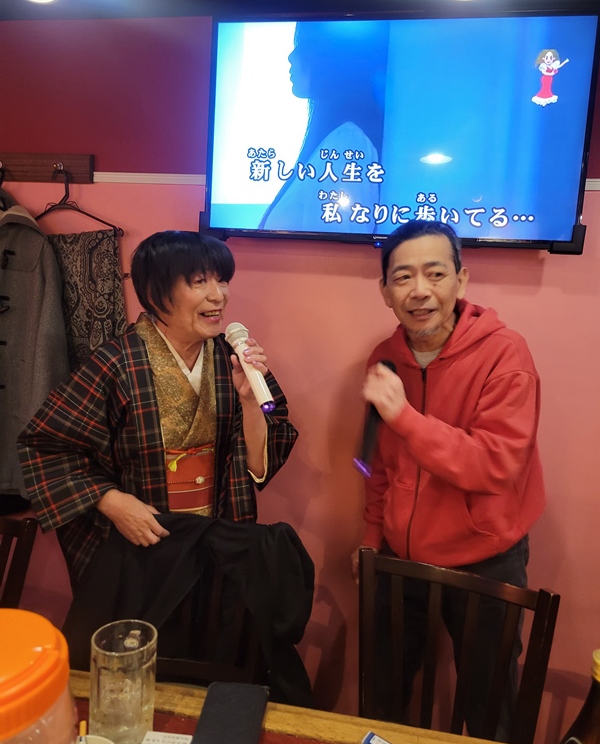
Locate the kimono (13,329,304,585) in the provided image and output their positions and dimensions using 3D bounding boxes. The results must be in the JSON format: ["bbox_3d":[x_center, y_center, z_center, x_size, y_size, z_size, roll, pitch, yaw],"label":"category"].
[{"bbox_3d":[-0.324,0.215,1.365,0.570,0.680,0.380,0,8,-25],"label":"kimono"}]

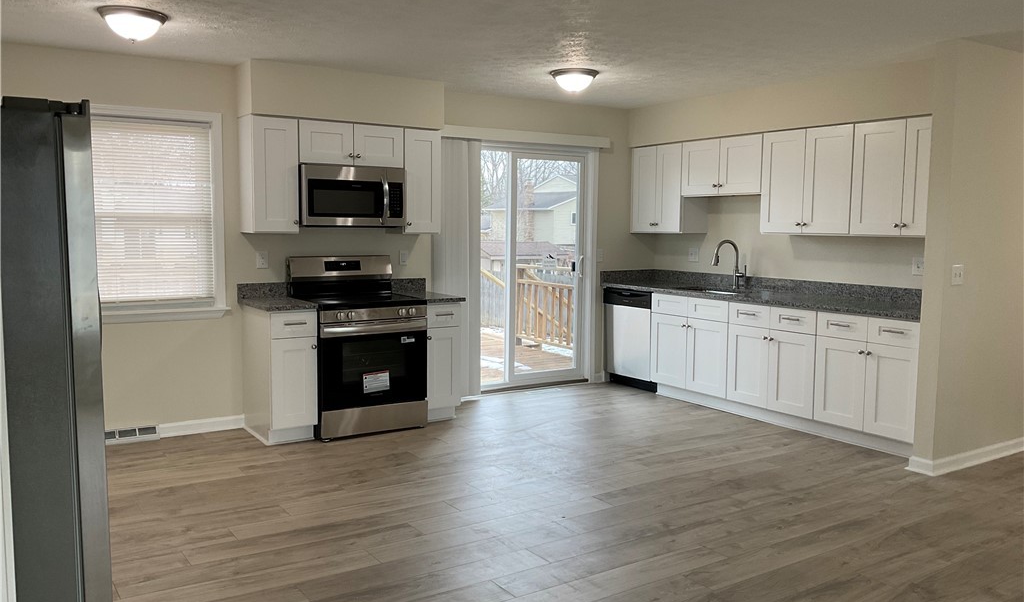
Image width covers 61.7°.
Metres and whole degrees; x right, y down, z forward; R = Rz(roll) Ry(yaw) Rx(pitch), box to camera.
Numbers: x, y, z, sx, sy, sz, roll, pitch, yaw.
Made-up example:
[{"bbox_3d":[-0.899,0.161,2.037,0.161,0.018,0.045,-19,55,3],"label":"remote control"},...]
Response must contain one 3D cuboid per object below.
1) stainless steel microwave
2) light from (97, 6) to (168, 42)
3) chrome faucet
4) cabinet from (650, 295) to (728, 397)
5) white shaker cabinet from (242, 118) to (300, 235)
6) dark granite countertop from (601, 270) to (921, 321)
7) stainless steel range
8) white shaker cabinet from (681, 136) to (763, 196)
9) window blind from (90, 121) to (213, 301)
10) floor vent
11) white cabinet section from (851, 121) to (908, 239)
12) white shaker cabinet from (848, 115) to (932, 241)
[{"bbox_3d":[-1.161,-0.727,6.047,0.761,0.419,0.413,-3,6,-33],"label":"stainless steel microwave"},{"bbox_3d":[-1.895,-1.366,4.297,0.329,0.141,0.329,-3,6,-33],"label":"light"},{"bbox_3d":[1.766,-0.284,6.924,0.291,0.414,0.126,-3,6,-33],"label":"chrome faucet"},{"bbox_3d":[1.643,0.351,6.973,0.612,0.785,0.845,-3,6,-33],"label":"cabinet"},{"bbox_3d":[-1.632,-0.838,5.770,0.308,0.757,0.321,-3,6,-34],"label":"white shaker cabinet"},{"bbox_3d":[1.896,-0.073,6.538,0.629,0.141,3.053,-3,6,-33],"label":"dark granite countertop"},{"bbox_3d":[-1.079,0.292,5.999,0.764,1.183,0.724,-3,6,-33],"label":"stainless steel range"},{"bbox_3d":[1.789,-1.073,6.908,0.321,0.453,0.843,-3,6,-34],"label":"white shaker cabinet"},{"bbox_3d":[-2.327,-0.571,5.559,0.747,1.172,0.040,-3,6,-34],"label":"window blind"},{"bbox_3d":[-2.525,0.870,5.497,0.514,0.106,0.050,-3,6,-34],"label":"floor vent"},{"bbox_3d":[2.538,-0.809,5.744,0.302,0.751,0.383,-3,6,-33],"label":"white cabinet section"},{"bbox_3d":[2.661,-0.798,5.619,0.321,0.757,0.764,-3,6,-34],"label":"white shaker cabinet"}]

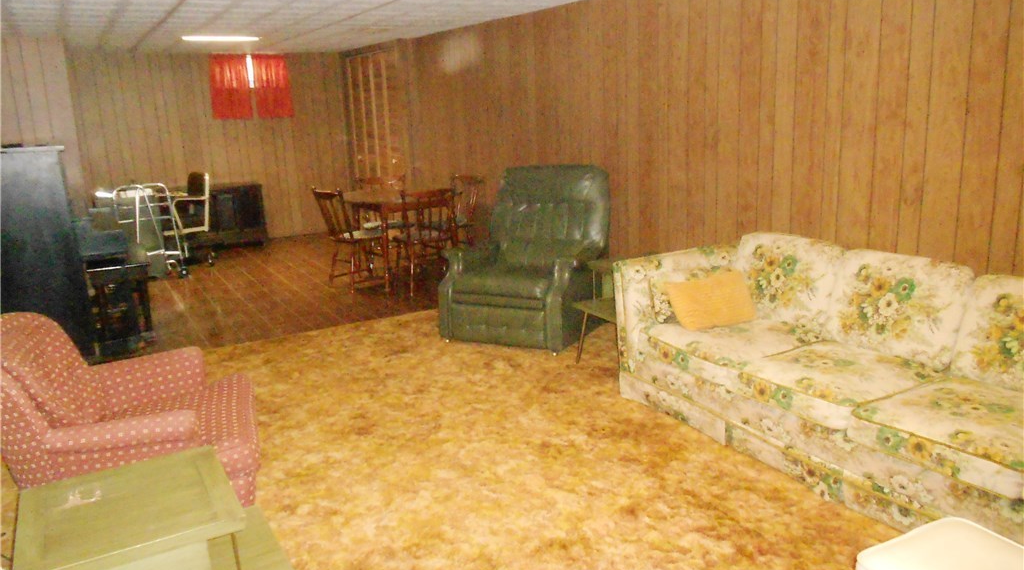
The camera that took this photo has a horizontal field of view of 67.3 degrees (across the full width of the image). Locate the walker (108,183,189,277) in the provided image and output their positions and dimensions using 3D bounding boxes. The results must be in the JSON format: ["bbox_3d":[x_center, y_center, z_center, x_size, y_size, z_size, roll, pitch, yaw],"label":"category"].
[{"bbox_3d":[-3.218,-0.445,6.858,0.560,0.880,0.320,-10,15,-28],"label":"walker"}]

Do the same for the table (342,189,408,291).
[{"bbox_3d":[-0.912,-0.416,6.608,0.930,0.715,1.000,-10,15,-28],"label":"table"}]

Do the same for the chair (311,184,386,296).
[{"bbox_3d":[-1.302,-0.409,6.415,0.510,0.830,0.450,-13,17,-36],"label":"chair"}]

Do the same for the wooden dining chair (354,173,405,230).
[{"bbox_3d":[-1.110,-0.541,6.925,0.460,0.830,0.500,-9,15,-24],"label":"wooden dining chair"}]

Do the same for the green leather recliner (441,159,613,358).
[{"bbox_3d":[0.098,-0.216,4.892,0.820,1.030,0.930,4,15,27],"label":"green leather recliner"}]

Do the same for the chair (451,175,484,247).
[{"bbox_3d":[-0.548,-0.490,6.595,0.500,0.830,0.460,-11,16,-30],"label":"chair"}]

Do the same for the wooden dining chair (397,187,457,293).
[{"bbox_3d":[-0.737,-0.383,6.187,0.460,0.830,0.500,-9,15,-25],"label":"wooden dining chair"}]

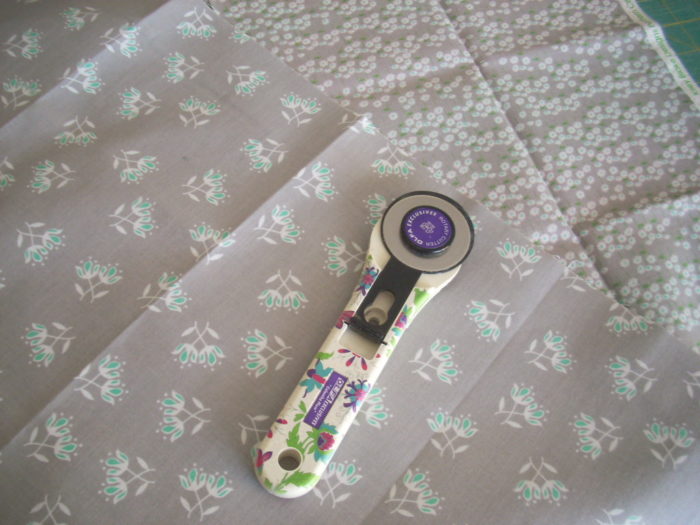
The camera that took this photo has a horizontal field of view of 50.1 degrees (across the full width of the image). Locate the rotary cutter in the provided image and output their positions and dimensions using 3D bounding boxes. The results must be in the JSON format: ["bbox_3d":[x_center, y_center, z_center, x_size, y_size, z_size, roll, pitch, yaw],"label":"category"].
[{"bbox_3d":[0.009,0.033,0.358,0.049,0.022,0.173,29,62,9],"label":"rotary cutter"}]

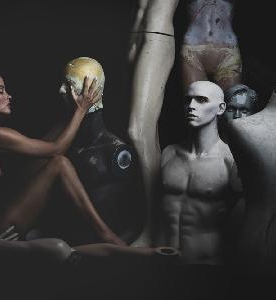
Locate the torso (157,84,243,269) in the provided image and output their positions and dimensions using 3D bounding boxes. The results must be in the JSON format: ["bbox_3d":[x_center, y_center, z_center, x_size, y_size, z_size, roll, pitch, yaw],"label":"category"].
[{"bbox_3d":[0.279,0.117,3.300,0.410,0.880,0.270,3,7,28],"label":"torso"}]

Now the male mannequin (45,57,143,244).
[{"bbox_3d":[-0.224,0.014,3.500,0.300,0.940,0.470,-6,8,-43],"label":"male mannequin"}]

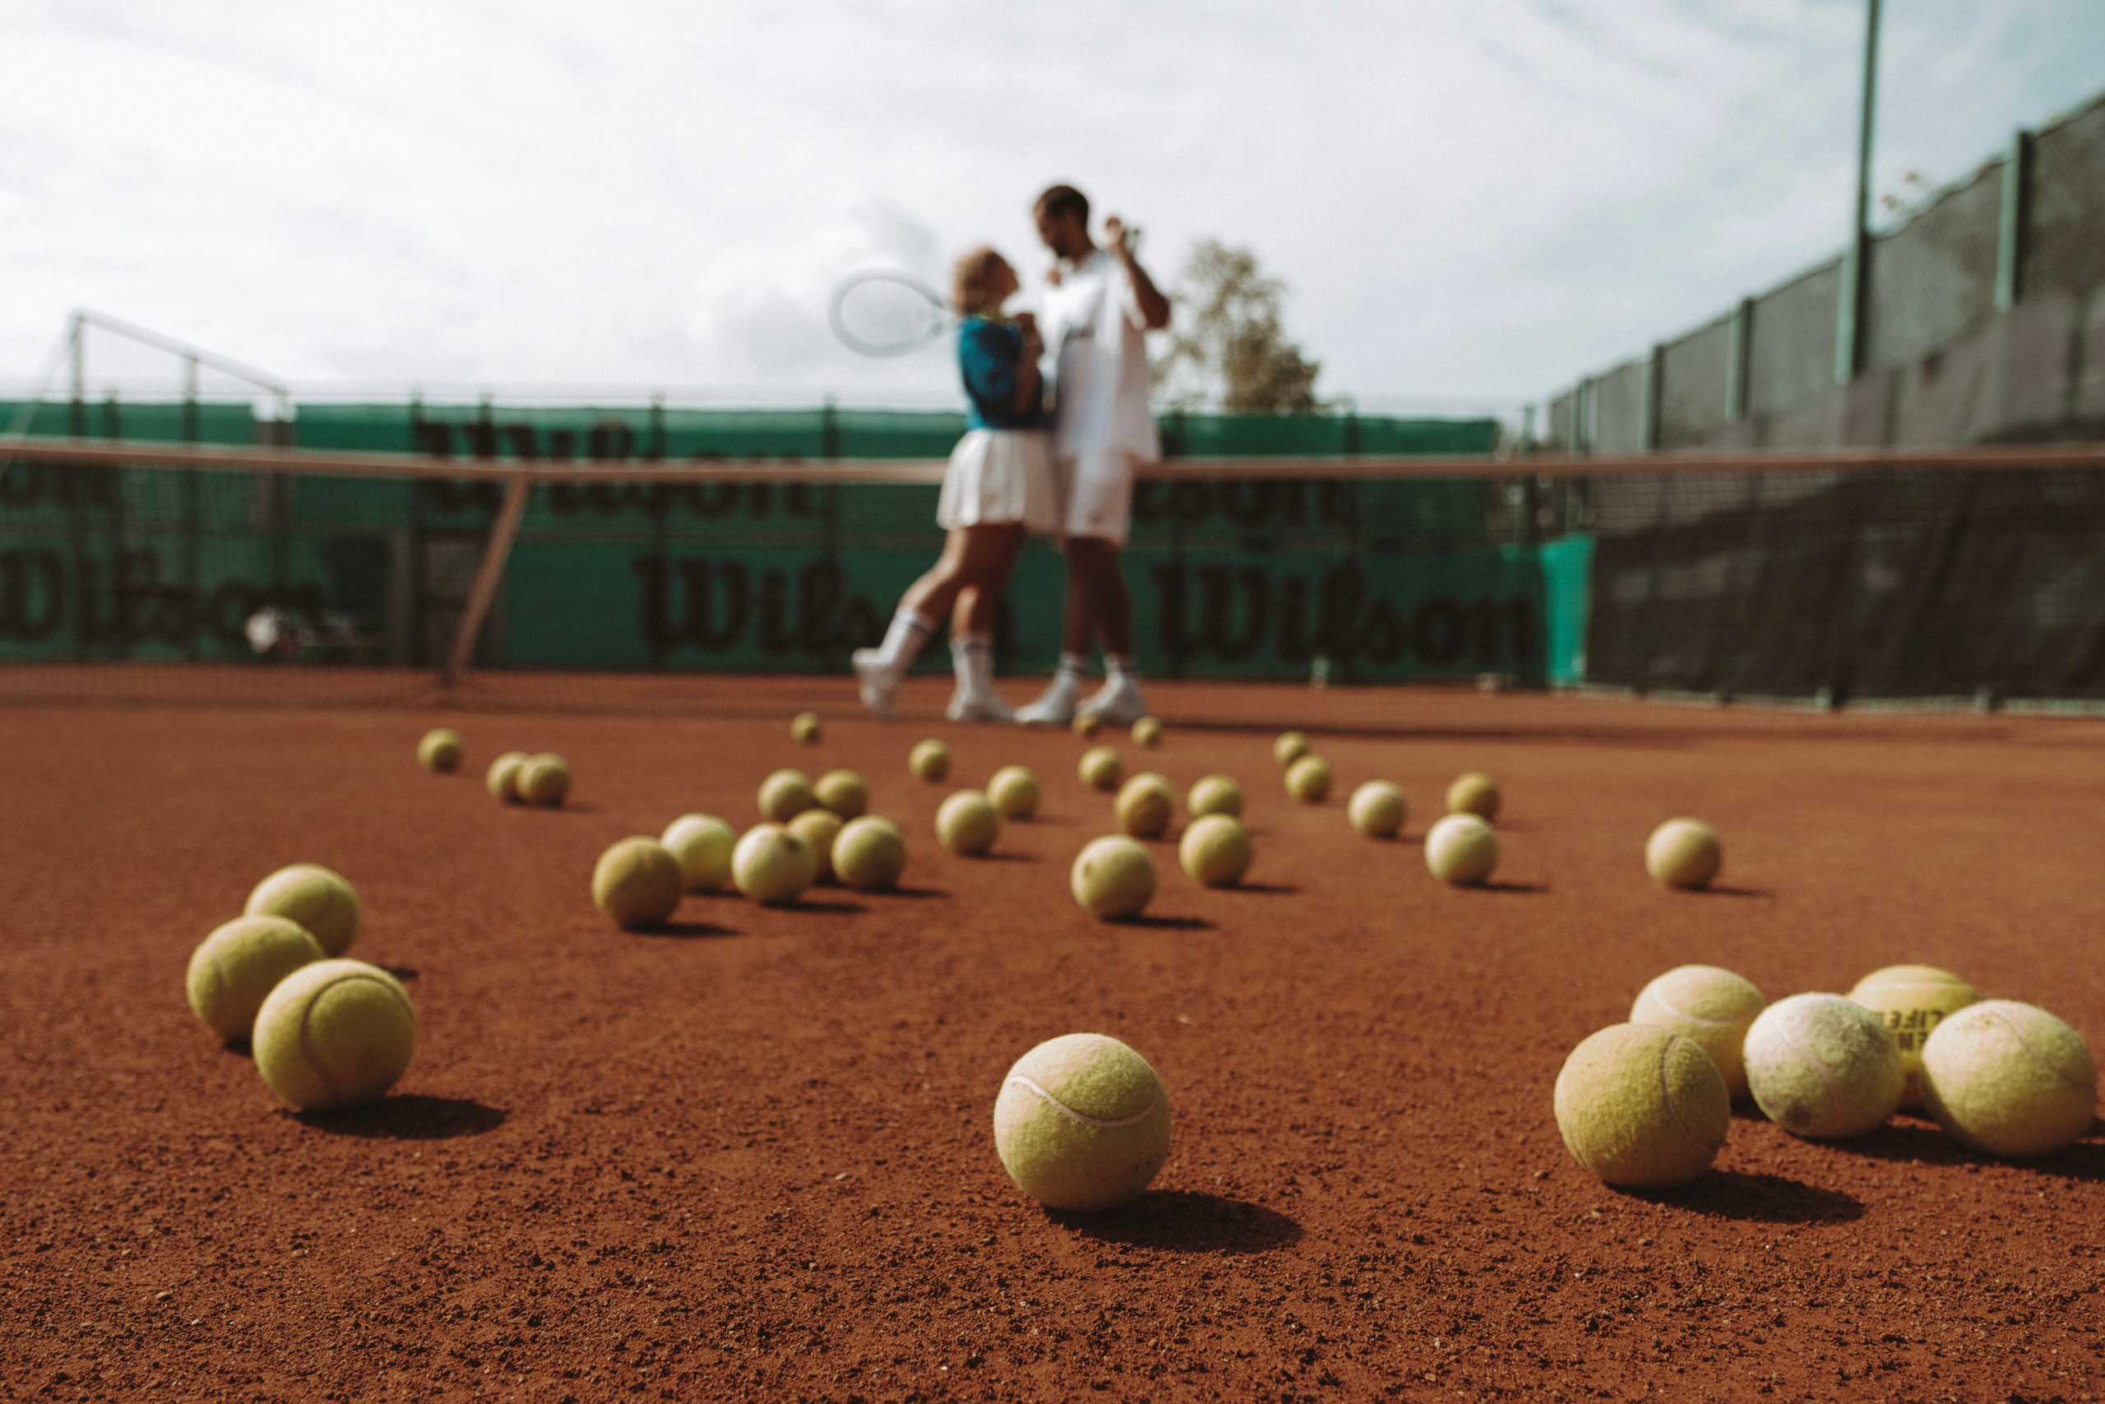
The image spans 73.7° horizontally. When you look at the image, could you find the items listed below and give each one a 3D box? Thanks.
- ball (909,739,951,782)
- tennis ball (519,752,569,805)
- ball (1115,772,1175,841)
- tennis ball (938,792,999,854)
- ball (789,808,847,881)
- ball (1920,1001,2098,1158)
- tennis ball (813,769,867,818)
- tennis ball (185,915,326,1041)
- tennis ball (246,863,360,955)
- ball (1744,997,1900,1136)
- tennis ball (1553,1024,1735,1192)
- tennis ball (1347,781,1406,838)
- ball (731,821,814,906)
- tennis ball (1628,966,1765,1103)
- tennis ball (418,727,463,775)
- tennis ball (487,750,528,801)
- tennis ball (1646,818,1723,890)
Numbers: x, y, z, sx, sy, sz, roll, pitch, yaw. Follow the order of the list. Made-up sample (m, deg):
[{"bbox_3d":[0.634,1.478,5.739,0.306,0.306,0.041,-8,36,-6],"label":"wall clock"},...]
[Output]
[{"bbox_3d":[-0.182,0.091,2.115,0.067,0.067,0.067,1,2,0],"label":"ball"},{"bbox_3d":[-0.639,0.098,1.765,0.067,0.067,0.067,1,2,0],"label":"tennis ball"},{"bbox_3d":[0.108,0.118,1.630,0.067,0.067,0.067,1,2,0],"label":"ball"},{"bbox_3d":[-0.091,0.129,1.508,0.067,0.067,0.067,1,2,0],"label":"tennis ball"},{"bbox_3d":[-0.216,0.134,1.298,0.067,0.067,0.067,1,2,0],"label":"ball"},{"bbox_3d":[0.434,0.170,0.636,0.067,0.067,0.067,1,2,0],"label":"ball"},{"bbox_3d":[-0.261,0.118,1.725,0.067,0.067,0.067,1,2,0],"label":"tennis ball"},{"bbox_3d":[-0.420,0.148,0.746,0.067,0.067,0.067,1,2,0],"label":"tennis ball"},{"bbox_3d":[-0.500,0.142,0.938,0.067,0.067,0.067,1,2,0],"label":"tennis ball"},{"bbox_3d":[0.358,0.169,0.652,0.067,0.067,0.067,1,2,0],"label":"ball"},{"bbox_3d":[0.246,0.169,0.587,0.067,0.067,0.067,1,2,0],"label":"tennis ball"},{"bbox_3d":[0.385,0.126,1.658,0.067,0.067,0.067,1,2,0],"label":"tennis ball"},{"bbox_3d":[-0.227,0.132,1.146,0.067,0.067,0.067,1,2,0],"label":"ball"},{"bbox_3d":[0.327,0.167,0.706,0.067,0.067,0.067,1,2,0],"label":"tennis ball"},{"bbox_3d":[-0.897,0.074,2.068,0.067,0.067,0.067,1,2,0],"label":"tennis ball"},{"bbox_3d":[-0.695,0.099,1.815,0.067,0.067,0.067,1,2,0],"label":"tennis ball"},{"bbox_3d":[0.579,0.141,1.282,0.067,0.067,0.067,1,2,0],"label":"tennis ball"}]

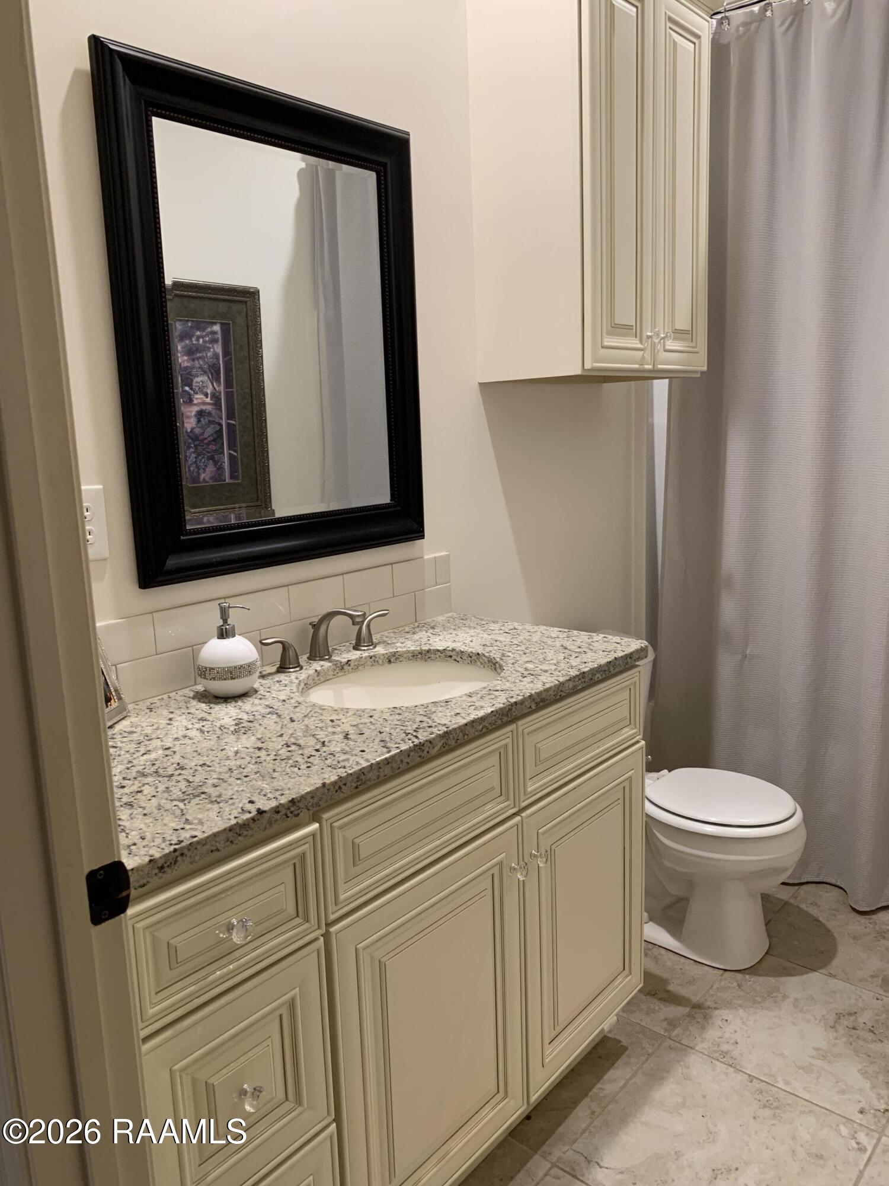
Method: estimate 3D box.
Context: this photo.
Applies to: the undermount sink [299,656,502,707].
[{"bbox_3d":[-0.080,0.254,1.714,0.365,0.155,0.435,7,14,40],"label":"undermount sink"}]

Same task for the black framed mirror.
[{"bbox_3d":[-0.304,-0.502,1.754,0.036,0.882,0.730,7,14,40],"label":"black framed mirror"}]

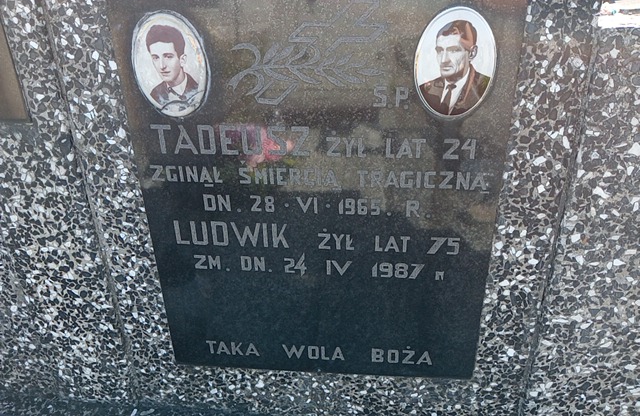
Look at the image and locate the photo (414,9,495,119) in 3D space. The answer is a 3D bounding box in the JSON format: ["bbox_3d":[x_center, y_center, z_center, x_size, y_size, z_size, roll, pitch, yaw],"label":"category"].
[{"bbox_3d":[0.150,-0.157,0.569,0.089,0.120,0.012,1,26,5],"label":"photo"}]

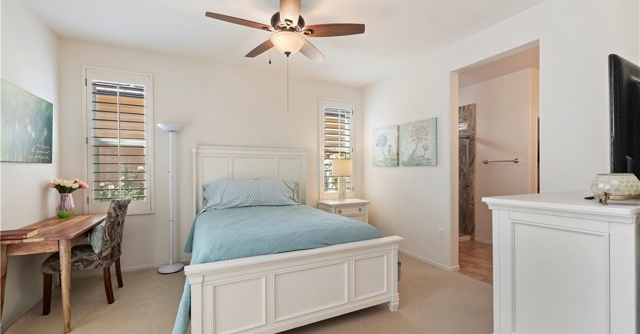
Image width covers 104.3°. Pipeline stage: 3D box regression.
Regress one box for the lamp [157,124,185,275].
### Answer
[{"bbox_3d":[-1.858,0.374,3.108,0.295,1.830,0.295,0,0,-26],"label":"lamp"}]

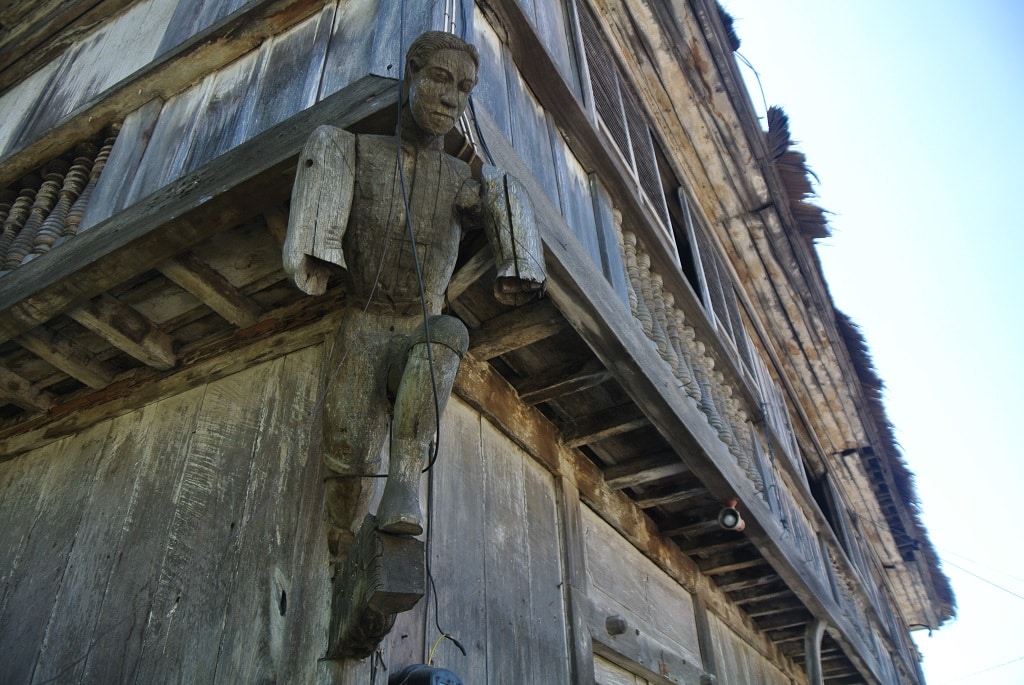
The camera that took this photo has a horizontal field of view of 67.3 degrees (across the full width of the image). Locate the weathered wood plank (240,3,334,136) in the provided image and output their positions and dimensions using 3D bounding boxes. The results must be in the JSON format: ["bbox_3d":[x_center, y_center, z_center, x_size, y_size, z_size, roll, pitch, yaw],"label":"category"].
[{"bbox_3d":[-0.658,-0.837,2.364,0.285,0.573,0.042,-20,-41,22],"label":"weathered wood plank"}]

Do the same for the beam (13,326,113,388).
[{"bbox_3d":[-1.589,0.019,2.779,0.086,0.124,0.373,-20,-41,22],"label":"beam"}]

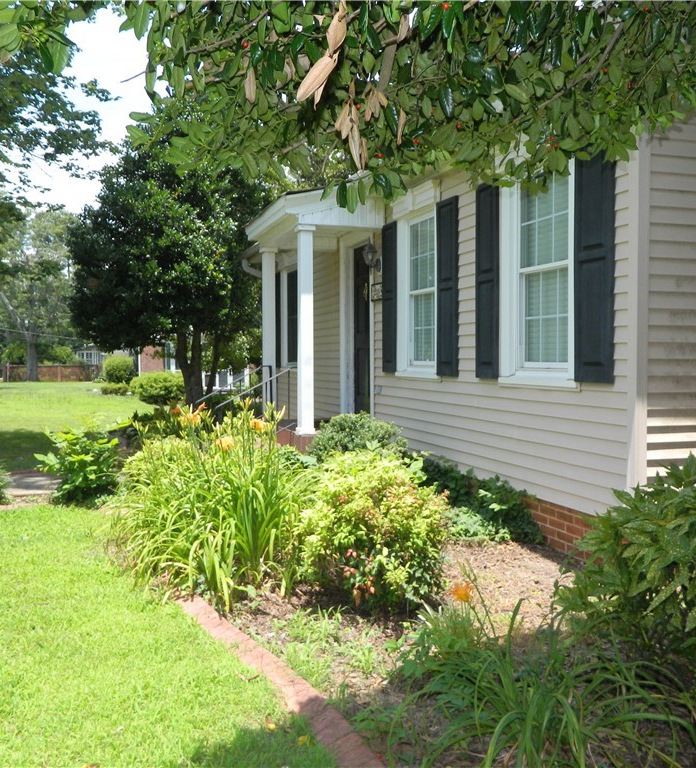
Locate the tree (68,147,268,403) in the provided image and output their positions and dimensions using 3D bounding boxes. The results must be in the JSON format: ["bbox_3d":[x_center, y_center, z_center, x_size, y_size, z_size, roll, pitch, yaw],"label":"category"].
[{"bbox_3d":[-4.730,-2.860,19.500,5.300,7.000,5.000,0,2,0],"label":"tree"}]

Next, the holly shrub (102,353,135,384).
[{"bbox_3d":[-11.220,-0.660,36.000,1.600,1.550,1.600,0,2,0],"label":"holly shrub"}]

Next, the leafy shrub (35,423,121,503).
[{"bbox_3d":[-2.600,0.755,7.100,0.820,0.770,0.750,0,2,0],"label":"leafy shrub"}]

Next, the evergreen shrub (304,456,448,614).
[{"bbox_3d":[0.155,0.790,4.330,0.860,0.810,0.800,0,2,0],"label":"evergreen shrub"}]

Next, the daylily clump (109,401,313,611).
[{"bbox_3d":[-0.870,0.680,4.700,1.280,1.070,1.250,0,2,0],"label":"daylily clump"}]

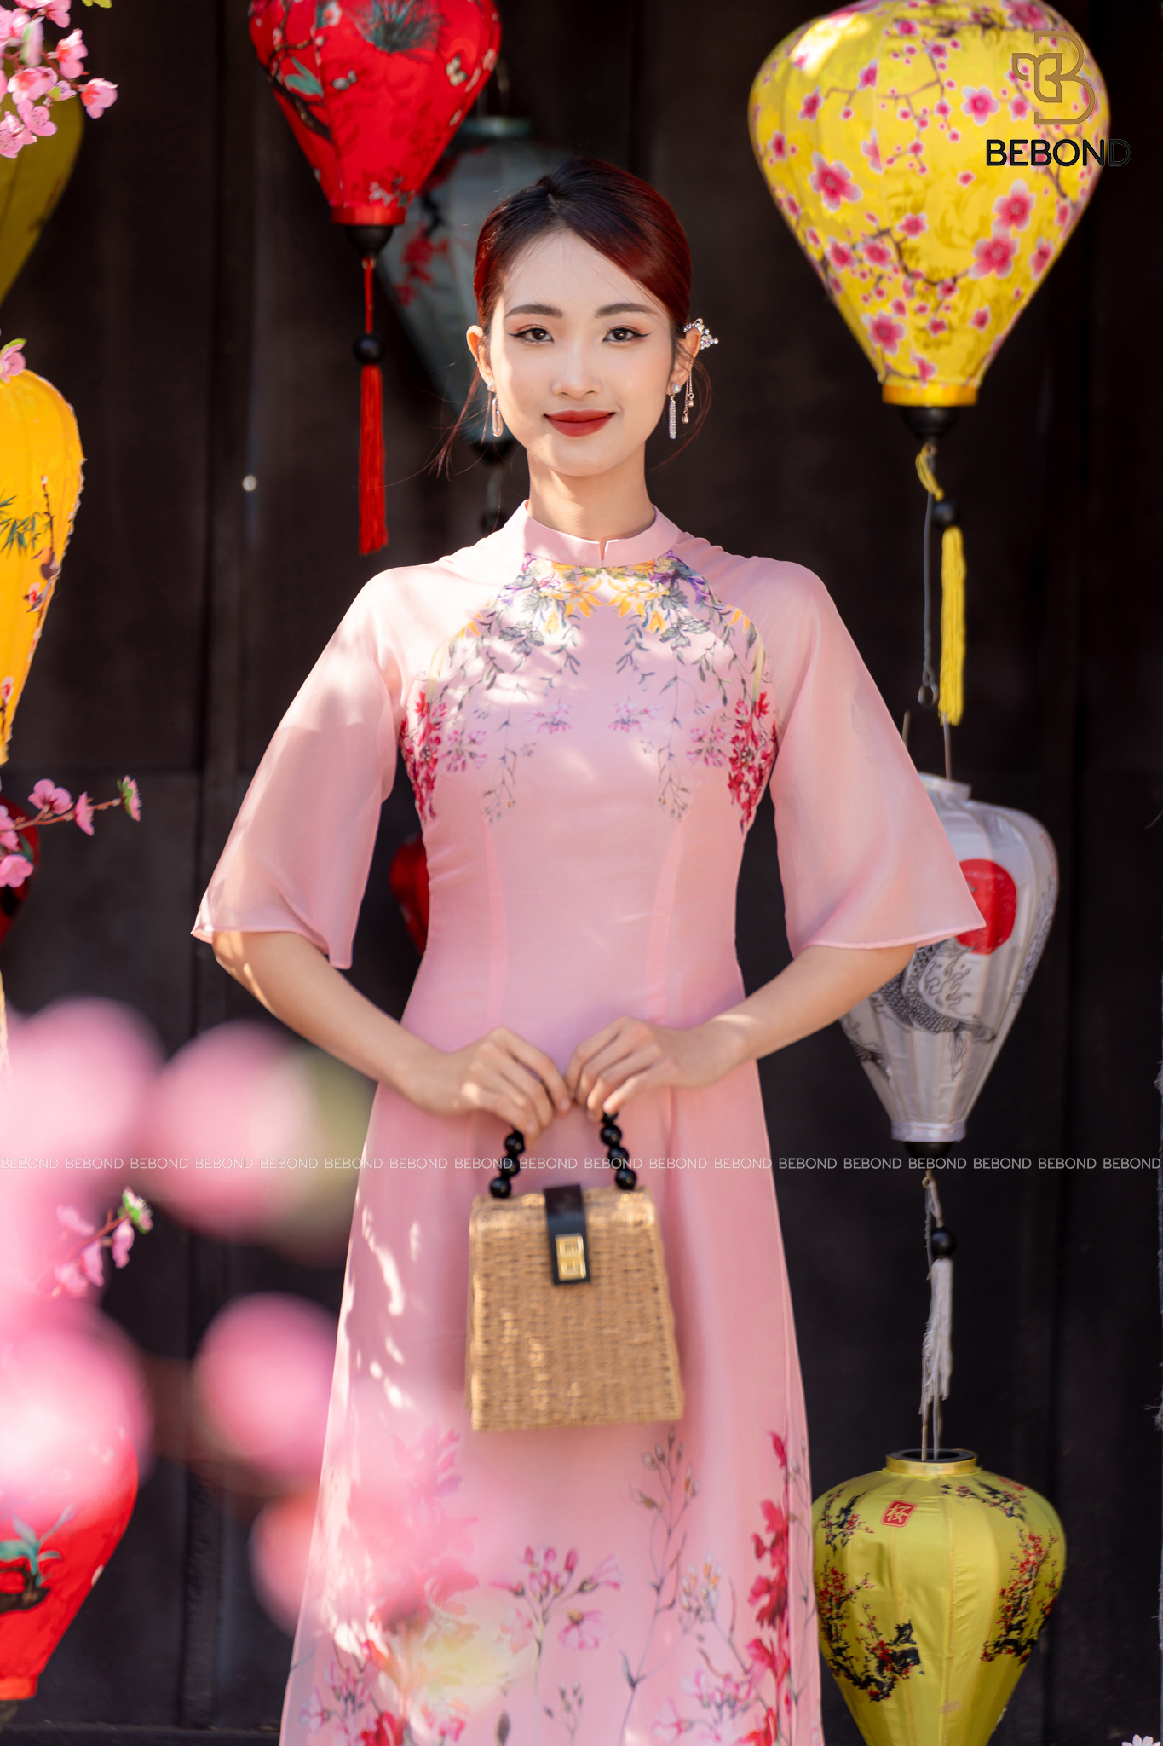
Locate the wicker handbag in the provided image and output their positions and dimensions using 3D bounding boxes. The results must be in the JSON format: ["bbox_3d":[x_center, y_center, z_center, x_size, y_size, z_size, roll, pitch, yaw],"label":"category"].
[{"bbox_3d":[-0.008,0.269,4.770,0.150,0.235,0.085,-4,4,-5],"label":"wicker handbag"}]

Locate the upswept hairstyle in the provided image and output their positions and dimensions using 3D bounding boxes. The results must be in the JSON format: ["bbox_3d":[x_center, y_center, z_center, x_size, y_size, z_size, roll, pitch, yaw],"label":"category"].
[{"bbox_3d":[-0.005,-0.426,5.060,0.200,0.232,0.215,1,3,0],"label":"upswept hairstyle"}]

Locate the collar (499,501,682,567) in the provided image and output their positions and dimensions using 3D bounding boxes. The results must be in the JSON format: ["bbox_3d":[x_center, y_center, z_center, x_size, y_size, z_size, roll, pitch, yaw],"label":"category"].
[{"bbox_3d":[0.007,-0.256,5.040,0.136,0.053,0.125,0,3,-3],"label":"collar"}]

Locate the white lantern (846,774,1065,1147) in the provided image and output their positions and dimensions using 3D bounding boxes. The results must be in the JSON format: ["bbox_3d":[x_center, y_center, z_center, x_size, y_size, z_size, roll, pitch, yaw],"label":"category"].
[{"bbox_3d":[0.279,0.068,5.300,0.200,0.290,0.200,1,3,0],"label":"white lantern"}]

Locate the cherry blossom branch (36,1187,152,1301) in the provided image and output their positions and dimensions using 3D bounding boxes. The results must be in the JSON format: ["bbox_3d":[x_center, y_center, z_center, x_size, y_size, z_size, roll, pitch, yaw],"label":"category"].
[{"bbox_3d":[-0.352,0.267,4.840,0.086,0.083,0.062,1,3,0],"label":"cherry blossom branch"}]

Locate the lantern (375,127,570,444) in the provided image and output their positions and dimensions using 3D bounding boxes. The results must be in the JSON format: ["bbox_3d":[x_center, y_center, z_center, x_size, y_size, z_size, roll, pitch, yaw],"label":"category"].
[{"bbox_3d":[-0.072,-0.495,5.600,0.202,0.275,0.202,1,3,0],"label":"lantern"}]

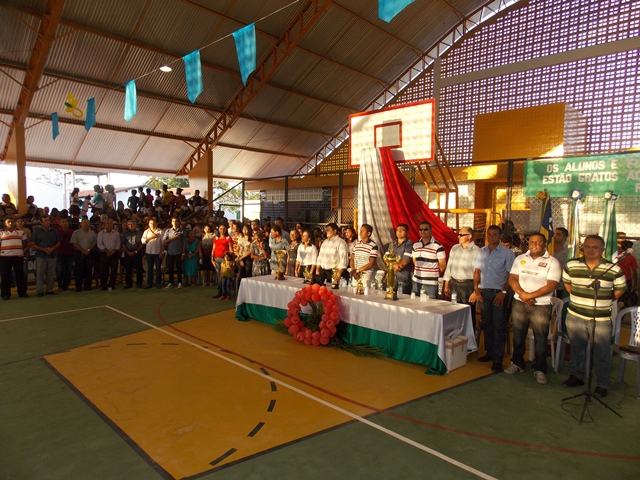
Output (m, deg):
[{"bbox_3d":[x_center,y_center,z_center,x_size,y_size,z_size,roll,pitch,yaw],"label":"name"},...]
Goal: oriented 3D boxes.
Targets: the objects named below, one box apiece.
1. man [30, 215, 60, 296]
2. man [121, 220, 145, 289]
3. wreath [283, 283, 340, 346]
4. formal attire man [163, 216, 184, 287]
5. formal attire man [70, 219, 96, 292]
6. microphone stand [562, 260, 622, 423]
[{"bbox_3d":[-6.216,0.344,9.592,0.360,1.790,0.580,4,5,44],"label":"man"},{"bbox_3d":[-4.699,0.348,10.630,0.530,1.694,0.360,0,4,-20],"label":"man"},{"bbox_3d":[-0.112,1.114,6.331,0.900,0.930,0.270,3,-4,36],"label":"wreath"},{"bbox_3d":[-3.708,0.319,10.708,0.530,1.770,0.360,0,4,-14],"label":"formal attire man"},{"bbox_3d":[-5.646,0.356,10.140,0.550,1.712,0.360,-2,4,-33],"label":"formal attire man"},{"bbox_3d":[2.702,0.939,4.144,0.520,1.527,0.470,2,4,12],"label":"microphone stand"}]

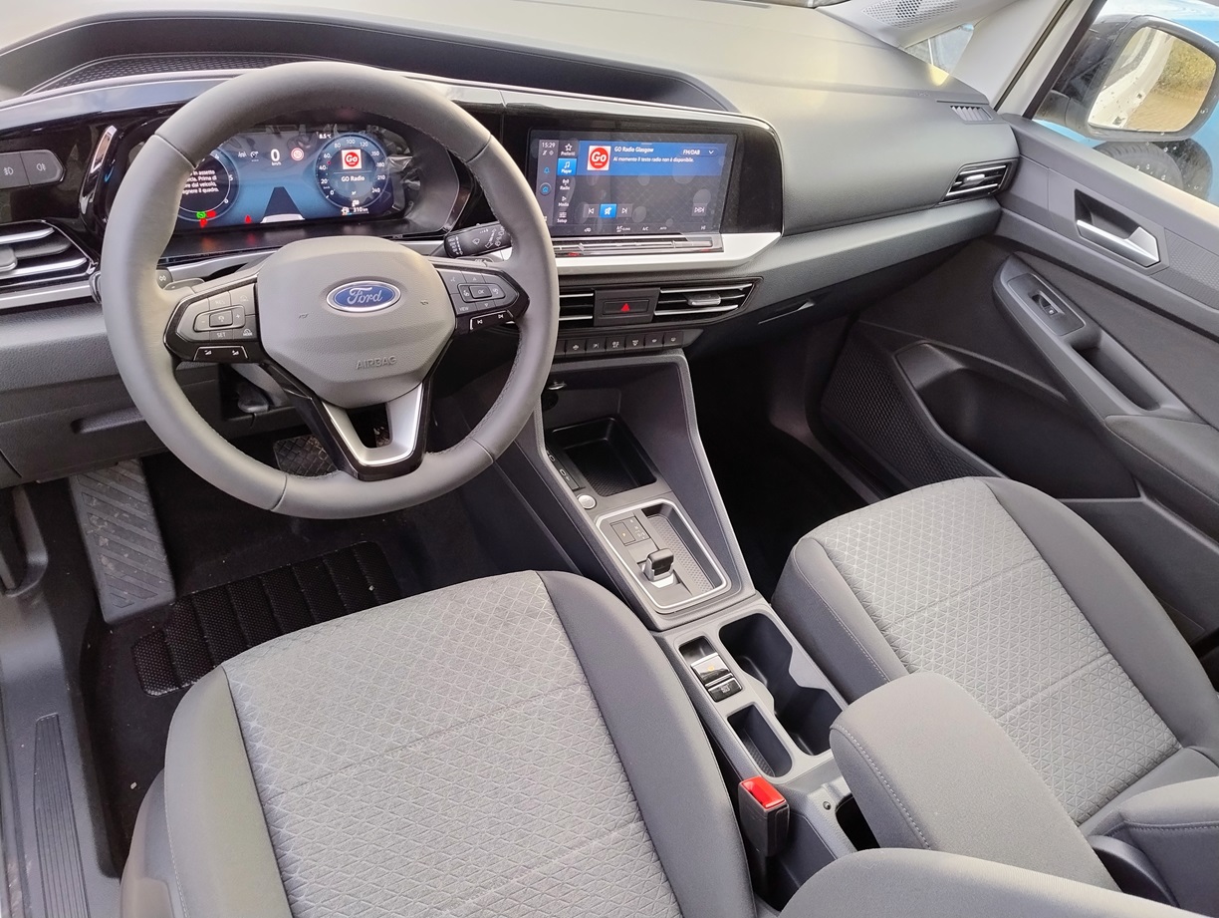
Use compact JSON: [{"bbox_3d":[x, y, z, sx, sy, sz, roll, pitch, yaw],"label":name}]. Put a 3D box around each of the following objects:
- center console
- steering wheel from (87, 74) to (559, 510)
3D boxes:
[{"bbox_3d":[0.114,0.192,0.997,0.240,0.330,0.700,-11,50,-33],"label":"center console"},{"bbox_3d":[-0.220,-0.135,0.726,0.370,0.370,0.100,-9,15,-31],"label":"steering wheel"}]

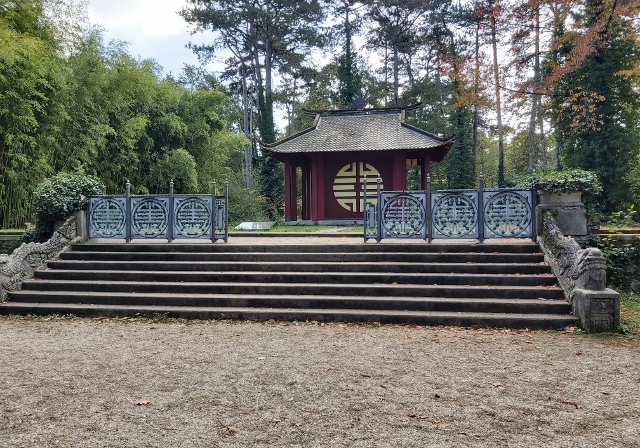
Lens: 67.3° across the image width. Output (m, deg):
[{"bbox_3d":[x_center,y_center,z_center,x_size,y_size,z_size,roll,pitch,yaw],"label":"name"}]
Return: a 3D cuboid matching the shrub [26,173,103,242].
[{"bbox_3d":[-5.399,-0.343,10.309,1.460,1.460,1.250,0,2,9],"label":"shrub"}]

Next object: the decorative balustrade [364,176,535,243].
[{"bbox_3d":[2.394,-0.288,9.041,3.150,1.310,0.120,0,2,9],"label":"decorative balustrade"}]

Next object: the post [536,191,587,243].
[{"bbox_3d":[4.318,-0.148,8.742,0.760,0.980,0.750,0,2,9],"label":"post"}]

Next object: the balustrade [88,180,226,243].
[{"bbox_3d":[-3.435,-0.243,9.982,3.160,1.310,0.120,0,2,9],"label":"balustrade"}]

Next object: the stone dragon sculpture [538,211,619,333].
[{"bbox_3d":[3.916,0.596,7.411,0.480,1.600,2.090,0,2,9],"label":"stone dragon sculpture"}]

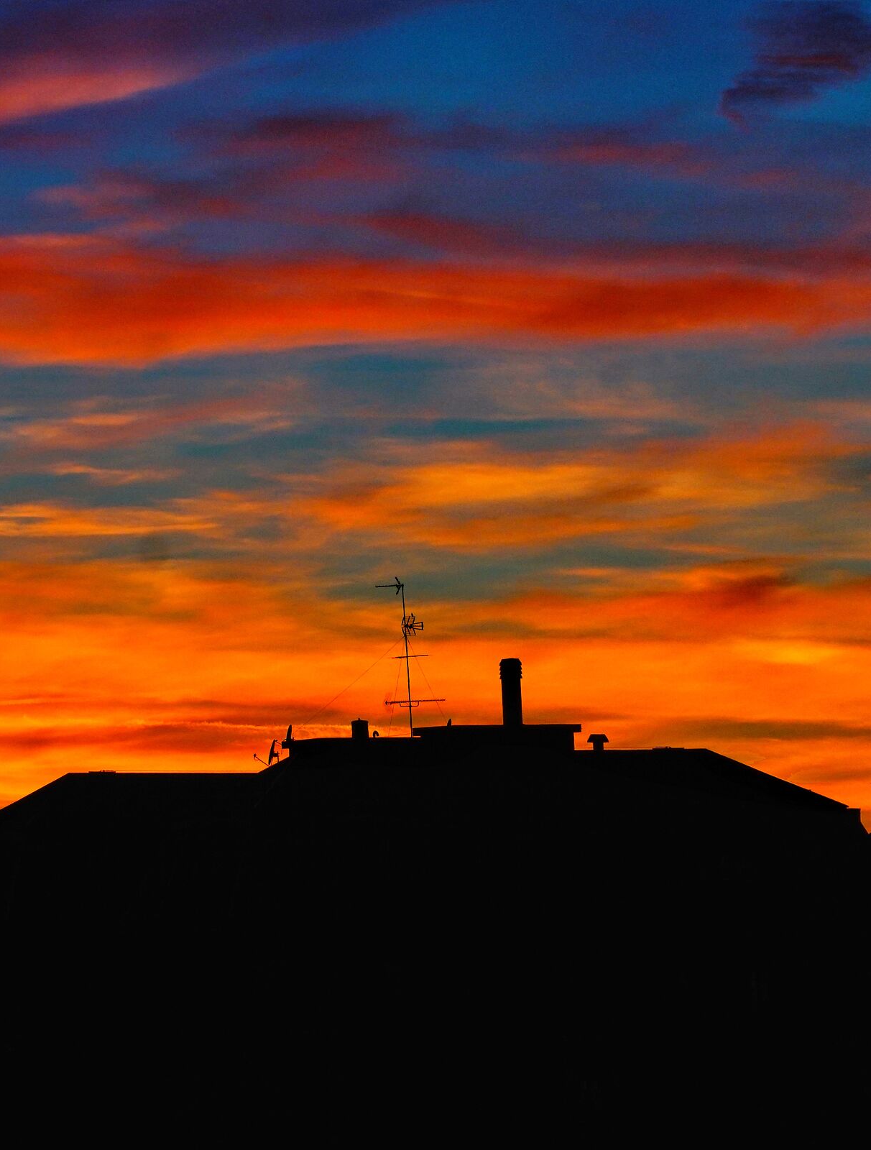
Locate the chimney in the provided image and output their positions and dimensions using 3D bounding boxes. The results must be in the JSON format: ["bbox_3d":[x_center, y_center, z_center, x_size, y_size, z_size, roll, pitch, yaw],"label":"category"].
[{"bbox_3d":[2.468,3.781,312.000,0.708,2.216,0.708,-2,-2,0],"label":"chimney"}]

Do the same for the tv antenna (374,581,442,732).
[{"bbox_3d":[-0.791,2.651,312.000,2.042,5.126,0.900,-3,-2,0],"label":"tv antenna"}]

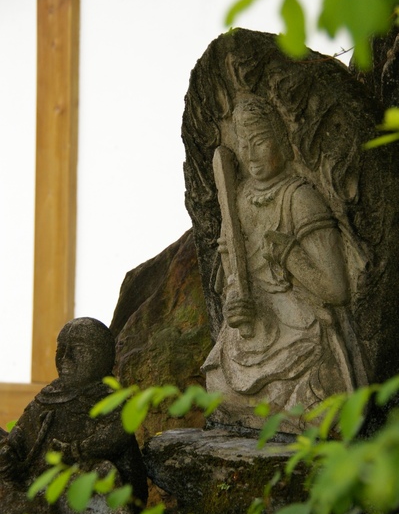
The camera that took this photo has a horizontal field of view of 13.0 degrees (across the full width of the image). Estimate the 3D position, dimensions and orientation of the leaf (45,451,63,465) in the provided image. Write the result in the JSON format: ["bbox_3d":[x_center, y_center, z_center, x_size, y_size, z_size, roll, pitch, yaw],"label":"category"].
[{"bbox_3d":[-0.175,0.242,2.100,0.020,0.019,0.016,16,-17,6],"label":"leaf"}]

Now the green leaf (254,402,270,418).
[{"bbox_3d":[0.074,0.179,2.050,0.018,0.020,0.016,0,-17,0],"label":"green leaf"}]

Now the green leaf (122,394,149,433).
[{"bbox_3d":[-0.077,0.188,2.100,0.029,0.050,0.014,20,-9,6],"label":"green leaf"}]

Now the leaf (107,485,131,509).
[{"bbox_3d":[-0.096,0.289,2.100,0.023,0.036,0.014,42,-9,15],"label":"leaf"}]

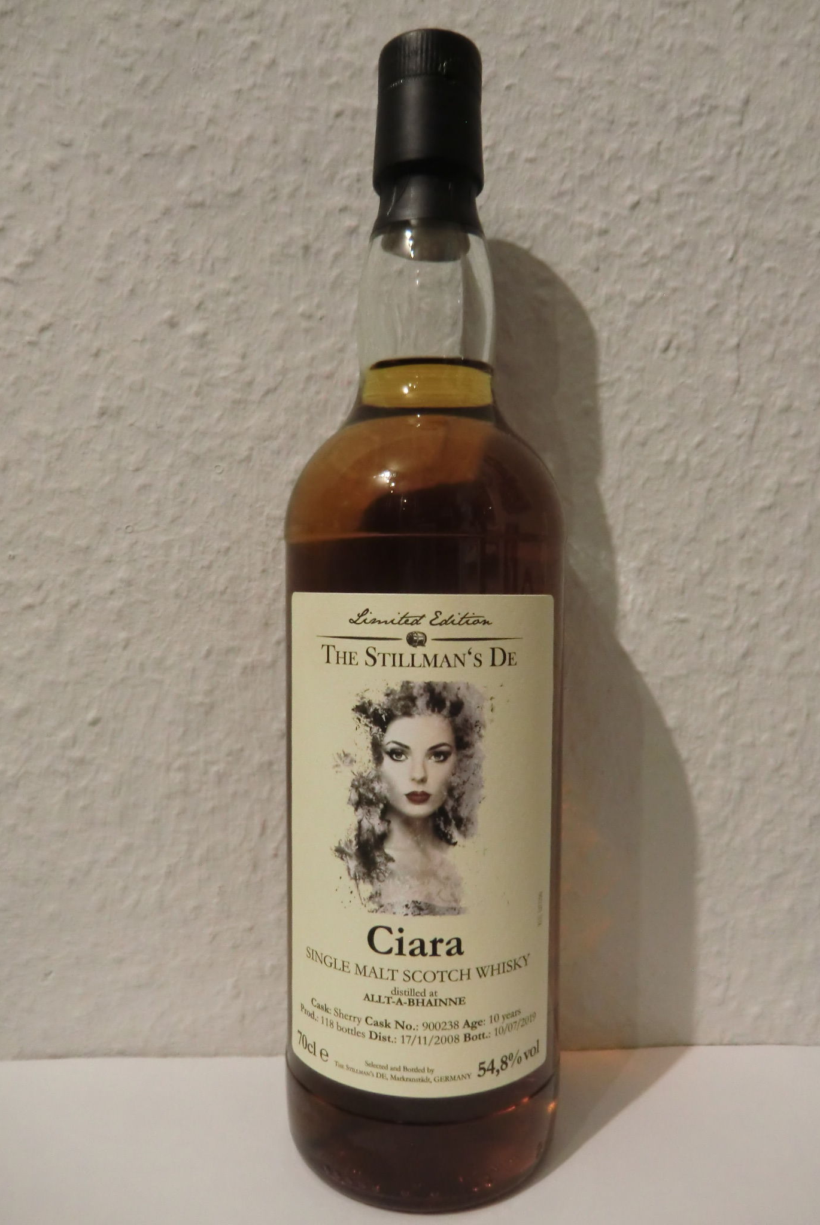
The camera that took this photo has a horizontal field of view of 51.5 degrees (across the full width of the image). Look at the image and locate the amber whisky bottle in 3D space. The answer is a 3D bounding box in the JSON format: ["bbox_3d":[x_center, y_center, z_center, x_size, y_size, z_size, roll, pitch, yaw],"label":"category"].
[{"bbox_3d":[0.003,-0.004,0.240,0.076,0.301,0.076,1,1,3],"label":"amber whisky bottle"}]

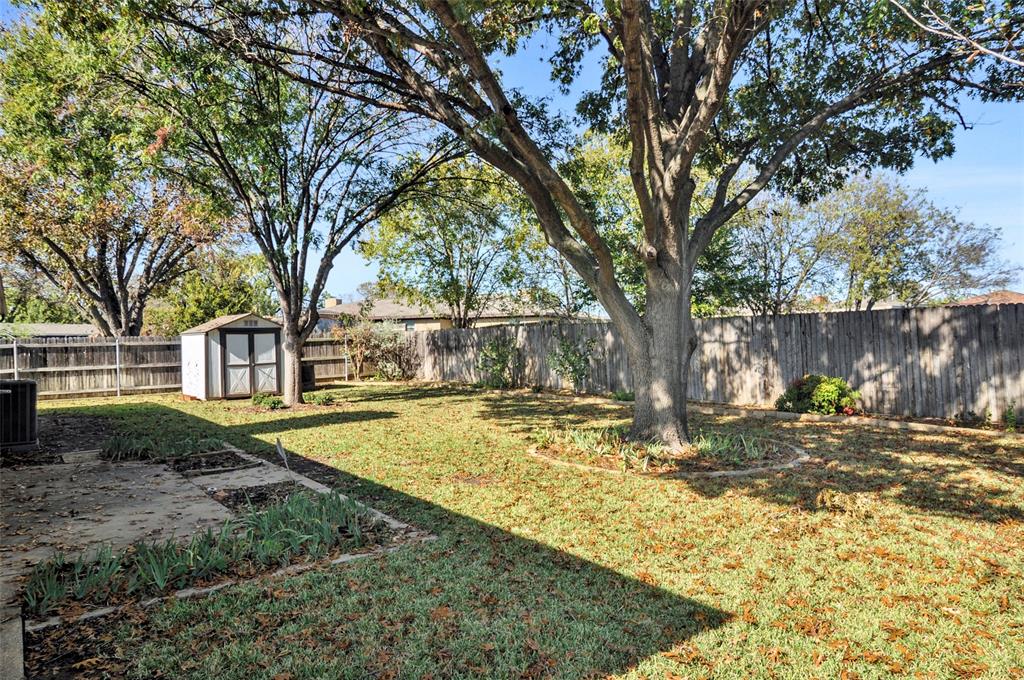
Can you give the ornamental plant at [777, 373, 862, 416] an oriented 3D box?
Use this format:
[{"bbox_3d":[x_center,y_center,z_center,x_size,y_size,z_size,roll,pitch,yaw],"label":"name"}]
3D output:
[{"bbox_3d":[6.042,1.078,11.800,1.150,0.820,1.600,1,-1,-39],"label":"ornamental plant"}]

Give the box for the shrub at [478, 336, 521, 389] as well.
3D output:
[{"bbox_3d":[-0.419,0.754,20.000,1.150,1.740,1.500,1,-1,-39],"label":"shrub"}]

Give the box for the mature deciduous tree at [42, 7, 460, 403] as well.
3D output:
[{"bbox_3d":[-6.700,-3.154,16.100,10.000,9.700,9.200,0,-1,0],"label":"mature deciduous tree"}]

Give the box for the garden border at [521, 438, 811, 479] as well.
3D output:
[{"bbox_3d":[2.100,1.489,8.650,4.000,0.130,3.900,0,-1,0],"label":"garden border"}]

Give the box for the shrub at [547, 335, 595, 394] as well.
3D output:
[{"bbox_3d":[1.735,0.685,17.400,1.150,1.680,1.550,1,-1,-39],"label":"shrub"}]

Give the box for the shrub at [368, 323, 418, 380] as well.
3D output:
[{"bbox_3d":[-4.529,0.475,22.800,1.850,2.200,1.600,-2,0,-11],"label":"shrub"}]

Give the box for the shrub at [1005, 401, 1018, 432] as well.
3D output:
[{"bbox_3d":[7.870,1.205,9.400,0.220,0.500,0.220,1,-1,-39],"label":"shrub"}]

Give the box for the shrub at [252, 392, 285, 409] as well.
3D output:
[{"bbox_3d":[-5.796,1.420,14.200,0.750,0.360,0.680,-2,0,-22],"label":"shrub"}]

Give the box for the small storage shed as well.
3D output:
[{"bbox_3d":[-8.376,0.478,18.200,2.500,2.430,2.400,-2,0,-43],"label":"small storage shed"}]

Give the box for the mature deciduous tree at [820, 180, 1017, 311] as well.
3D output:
[{"bbox_3d":[14.769,-2.514,22.000,6.300,6.900,6.100,-2,0,34],"label":"mature deciduous tree"}]

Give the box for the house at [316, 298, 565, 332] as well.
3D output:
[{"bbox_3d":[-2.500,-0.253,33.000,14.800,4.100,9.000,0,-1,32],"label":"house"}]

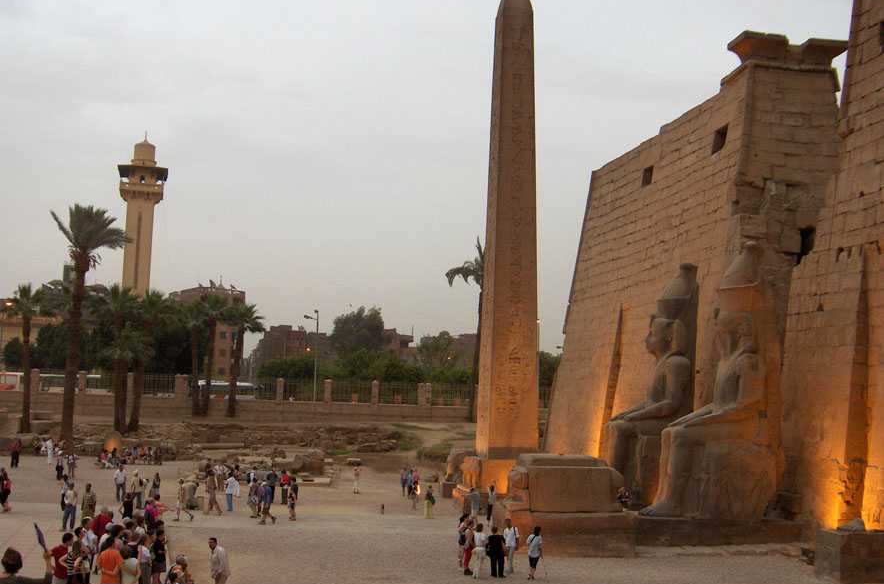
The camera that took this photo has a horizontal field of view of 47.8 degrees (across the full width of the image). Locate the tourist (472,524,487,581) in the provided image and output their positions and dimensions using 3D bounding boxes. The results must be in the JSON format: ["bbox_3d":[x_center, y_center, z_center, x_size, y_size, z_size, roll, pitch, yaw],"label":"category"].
[{"bbox_3d":[1.171,8.038,30.900,0.460,1.710,0.340,-1,-6,17],"label":"tourist"}]

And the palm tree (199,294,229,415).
[{"bbox_3d":[-21.766,5.889,94.000,3.300,11.500,3.300,3,-6,-13],"label":"palm tree"}]

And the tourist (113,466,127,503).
[{"bbox_3d":[-14.299,8.526,44.300,0.570,1.660,0.380,2,-8,-6],"label":"tourist"}]

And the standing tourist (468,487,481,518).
[{"bbox_3d":[1.515,9.940,46.500,0.450,1.623,0.500,-1,-8,18],"label":"standing tourist"}]

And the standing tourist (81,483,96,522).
[{"bbox_3d":[-12.261,7.492,34.600,0.540,1.700,0.360,2,-6,-6],"label":"standing tourist"}]

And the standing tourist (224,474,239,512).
[{"bbox_3d":[-8.862,8.399,42.000,0.560,1.680,0.420,4,-7,-30],"label":"standing tourist"}]

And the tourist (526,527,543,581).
[{"bbox_3d":[2.865,8.069,30.900,0.520,1.660,0.420,2,-6,-6],"label":"tourist"}]

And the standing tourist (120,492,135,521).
[{"bbox_3d":[-10.609,7.561,33.600,0.550,1.640,0.400,1,-6,6],"label":"standing tourist"}]

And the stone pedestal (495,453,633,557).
[{"bbox_3d":[4.460,8.028,38.014,4.500,3.350,3.400,2,-6,-10],"label":"stone pedestal"}]

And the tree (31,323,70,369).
[{"bbox_3d":[-41.386,6.641,106.000,4.400,6.400,4.400,4,-6,-23],"label":"tree"}]

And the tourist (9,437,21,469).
[{"bbox_3d":[-24.426,9.242,57.000,0.600,1.721,0.400,-1,-8,18],"label":"tourist"}]

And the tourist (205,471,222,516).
[{"bbox_3d":[-9.320,8.201,40.600,0.650,1.760,0.520,1,-6,6],"label":"tourist"}]

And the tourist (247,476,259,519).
[{"bbox_3d":[-7.843,8.559,41.400,0.500,1.650,0.480,2,-8,-5],"label":"tourist"}]

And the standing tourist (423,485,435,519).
[{"bbox_3d":[-0.612,9.910,47.000,0.520,1.558,0.400,6,-9,-32],"label":"standing tourist"}]

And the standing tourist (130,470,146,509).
[{"bbox_3d":[-12.869,8.383,42.300,0.580,1.680,0.380,3,-6,-20],"label":"standing tourist"}]

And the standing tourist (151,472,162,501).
[{"bbox_3d":[-11.721,8.240,41.000,0.500,1.640,0.360,2,-6,-6],"label":"standing tourist"}]

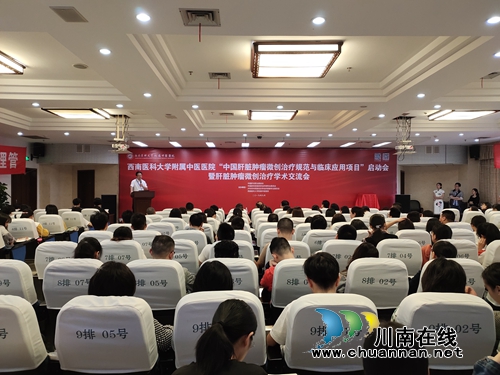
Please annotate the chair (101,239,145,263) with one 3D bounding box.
[{"bbox_3d":[-1.380,1.075,3.870,0.520,0.990,0.600,0,0,-1],"label":"chair"}]

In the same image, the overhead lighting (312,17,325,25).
[{"bbox_3d":[0.598,-1.455,2.900,0.125,0.050,0.125,0,0,-1],"label":"overhead lighting"}]

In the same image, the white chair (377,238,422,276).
[{"bbox_3d":[1.617,1.075,3.870,0.520,0.990,0.600,0,0,-1],"label":"white chair"}]

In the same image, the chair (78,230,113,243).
[{"bbox_3d":[-1.850,1.018,4.380,0.540,0.970,0.600,0,0,0],"label":"chair"}]

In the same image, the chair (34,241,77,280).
[{"bbox_3d":[-1.840,1.016,3.530,0.540,0.970,0.600,0,0,0],"label":"chair"}]

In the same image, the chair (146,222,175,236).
[{"bbox_3d":[-1.290,0.992,5.017,0.520,0.975,0.580,0,0,-1],"label":"chair"}]

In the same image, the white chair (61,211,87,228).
[{"bbox_3d":[-3.980,1.028,7.780,0.540,0.970,0.600,0,0,0],"label":"white chair"}]

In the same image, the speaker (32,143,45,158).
[{"bbox_3d":[-6.907,-1.214,10.900,0.310,0.470,0.300,0,8,-28],"label":"speaker"}]

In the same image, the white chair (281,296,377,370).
[{"bbox_3d":[0.400,1.010,1.830,0.540,0.970,0.600,0,0,0],"label":"white chair"}]

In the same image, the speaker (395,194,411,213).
[{"bbox_3d":[4.920,0.830,10.700,0.480,1.120,0.430,0,0,13],"label":"speaker"}]

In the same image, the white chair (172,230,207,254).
[{"bbox_3d":[-0.815,1.075,4.740,0.520,0.990,0.600,0,0,-1],"label":"white chair"}]

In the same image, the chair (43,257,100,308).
[{"bbox_3d":[-1.420,1.075,2.970,0.520,0.990,0.600,0,0,-1],"label":"chair"}]

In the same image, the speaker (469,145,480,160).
[{"bbox_3d":[7.386,-1.155,10.900,0.310,0.470,0.300,0,8,28],"label":"speaker"}]

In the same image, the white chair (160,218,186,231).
[{"bbox_3d":[-1.335,1.023,6.080,0.540,0.970,0.600,0,0,0],"label":"white chair"}]

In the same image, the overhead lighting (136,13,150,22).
[{"bbox_3d":[-0.910,-1.470,2.850,0.130,0.050,0.130,0,0,0],"label":"overhead lighting"}]

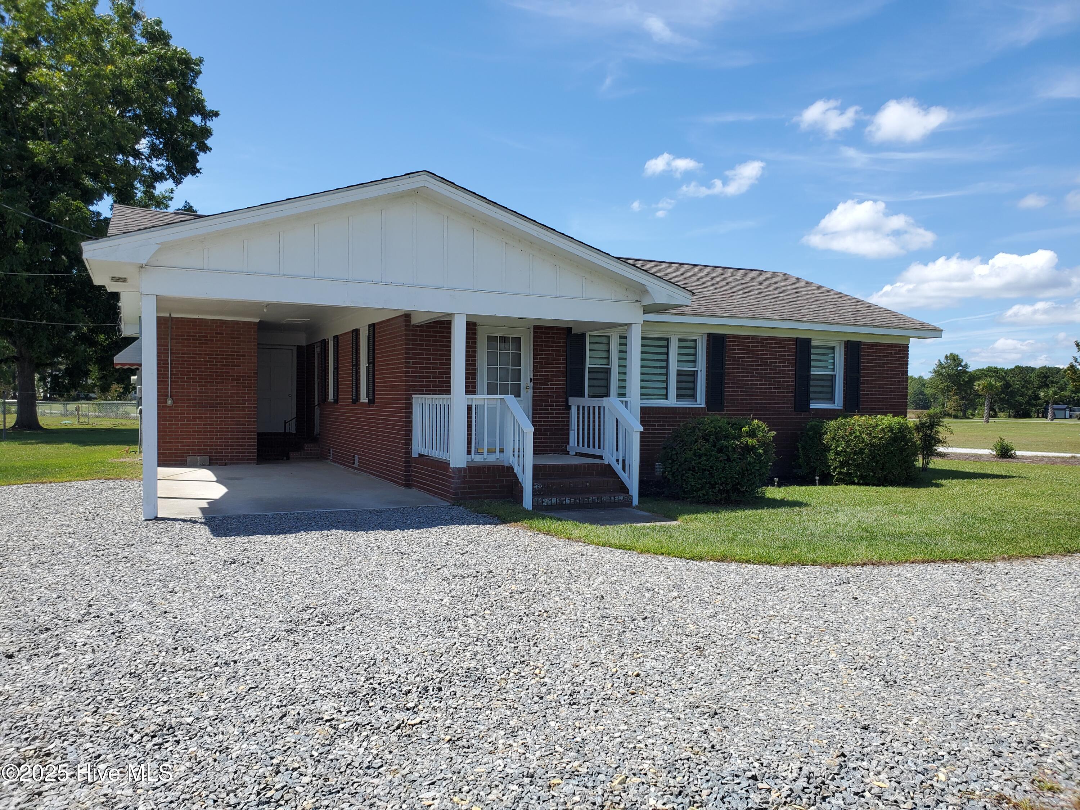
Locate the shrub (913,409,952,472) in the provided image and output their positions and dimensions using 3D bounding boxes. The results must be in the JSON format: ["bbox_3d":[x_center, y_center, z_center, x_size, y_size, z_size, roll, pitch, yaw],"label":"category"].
[{"bbox_3d":[8.050,0.729,16.680,0.867,1.301,0.867,1,0,-26],"label":"shrub"}]

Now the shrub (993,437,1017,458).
[{"bbox_3d":[12.089,1.109,21.113,0.615,0.571,0.615,1,0,-26],"label":"shrub"}]

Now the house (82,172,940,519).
[{"bbox_3d":[-0.374,-1.068,16.810,15.160,4.690,11.340,1,0,-26],"label":"house"}]

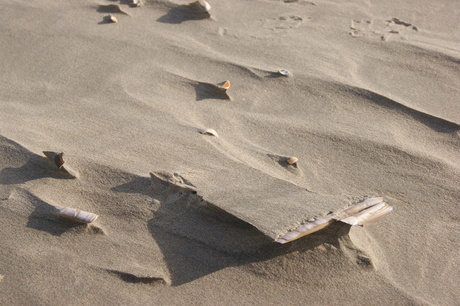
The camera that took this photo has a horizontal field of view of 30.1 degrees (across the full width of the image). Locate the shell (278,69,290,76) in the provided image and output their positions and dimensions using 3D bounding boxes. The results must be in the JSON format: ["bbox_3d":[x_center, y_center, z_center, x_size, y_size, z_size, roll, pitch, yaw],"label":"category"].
[{"bbox_3d":[0.084,-0.123,1.314,0.016,0.007,0.014,0,30,0],"label":"shell"}]

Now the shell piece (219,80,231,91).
[{"bbox_3d":[-0.007,-0.099,1.262,0.015,0.013,0.012,0,30,0],"label":"shell piece"}]

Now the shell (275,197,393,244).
[{"bbox_3d":[0.116,0.074,0.947,0.146,0.018,0.030,-18,35,-29],"label":"shell"}]

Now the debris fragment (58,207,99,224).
[{"bbox_3d":[-0.172,0.071,0.971,0.043,0.010,0.016,12,32,20],"label":"debris fragment"}]

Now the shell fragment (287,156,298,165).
[{"bbox_3d":[0.079,0.009,1.081,0.014,0.009,0.012,0,30,0],"label":"shell fragment"}]

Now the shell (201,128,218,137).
[{"bbox_3d":[-0.025,-0.027,1.146,0.020,0.009,0.016,6,30,10],"label":"shell"}]

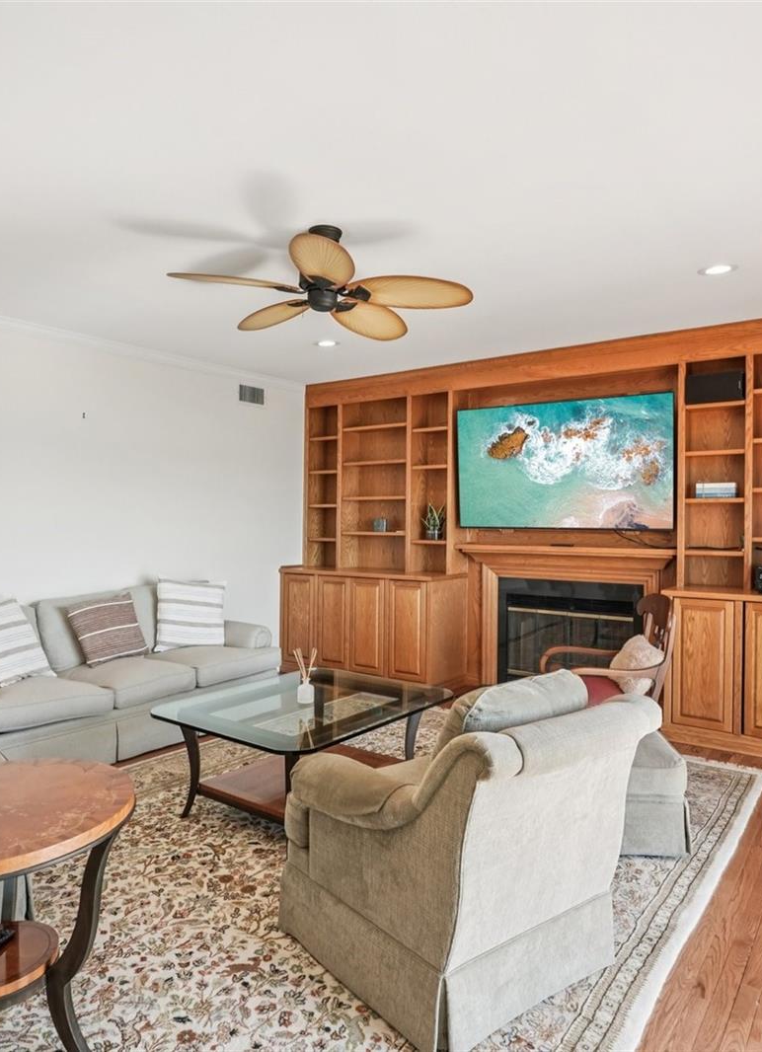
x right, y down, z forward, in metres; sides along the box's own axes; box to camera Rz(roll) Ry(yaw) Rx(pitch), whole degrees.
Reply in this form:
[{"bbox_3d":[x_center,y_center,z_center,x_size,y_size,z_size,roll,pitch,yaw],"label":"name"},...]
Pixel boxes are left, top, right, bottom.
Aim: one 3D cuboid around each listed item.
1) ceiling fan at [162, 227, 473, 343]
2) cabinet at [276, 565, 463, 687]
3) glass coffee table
[{"bbox_3d":[-0.253,-1.127,3.095,1.320,0.370,1.320,0,0,36],"label":"ceiling fan"},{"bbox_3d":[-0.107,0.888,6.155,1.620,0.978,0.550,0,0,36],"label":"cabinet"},{"bbox_3d":[-0.367,1.129,3.538,1.085,0.493,1.285,0,0,36],"label":"glass coffee table"}]

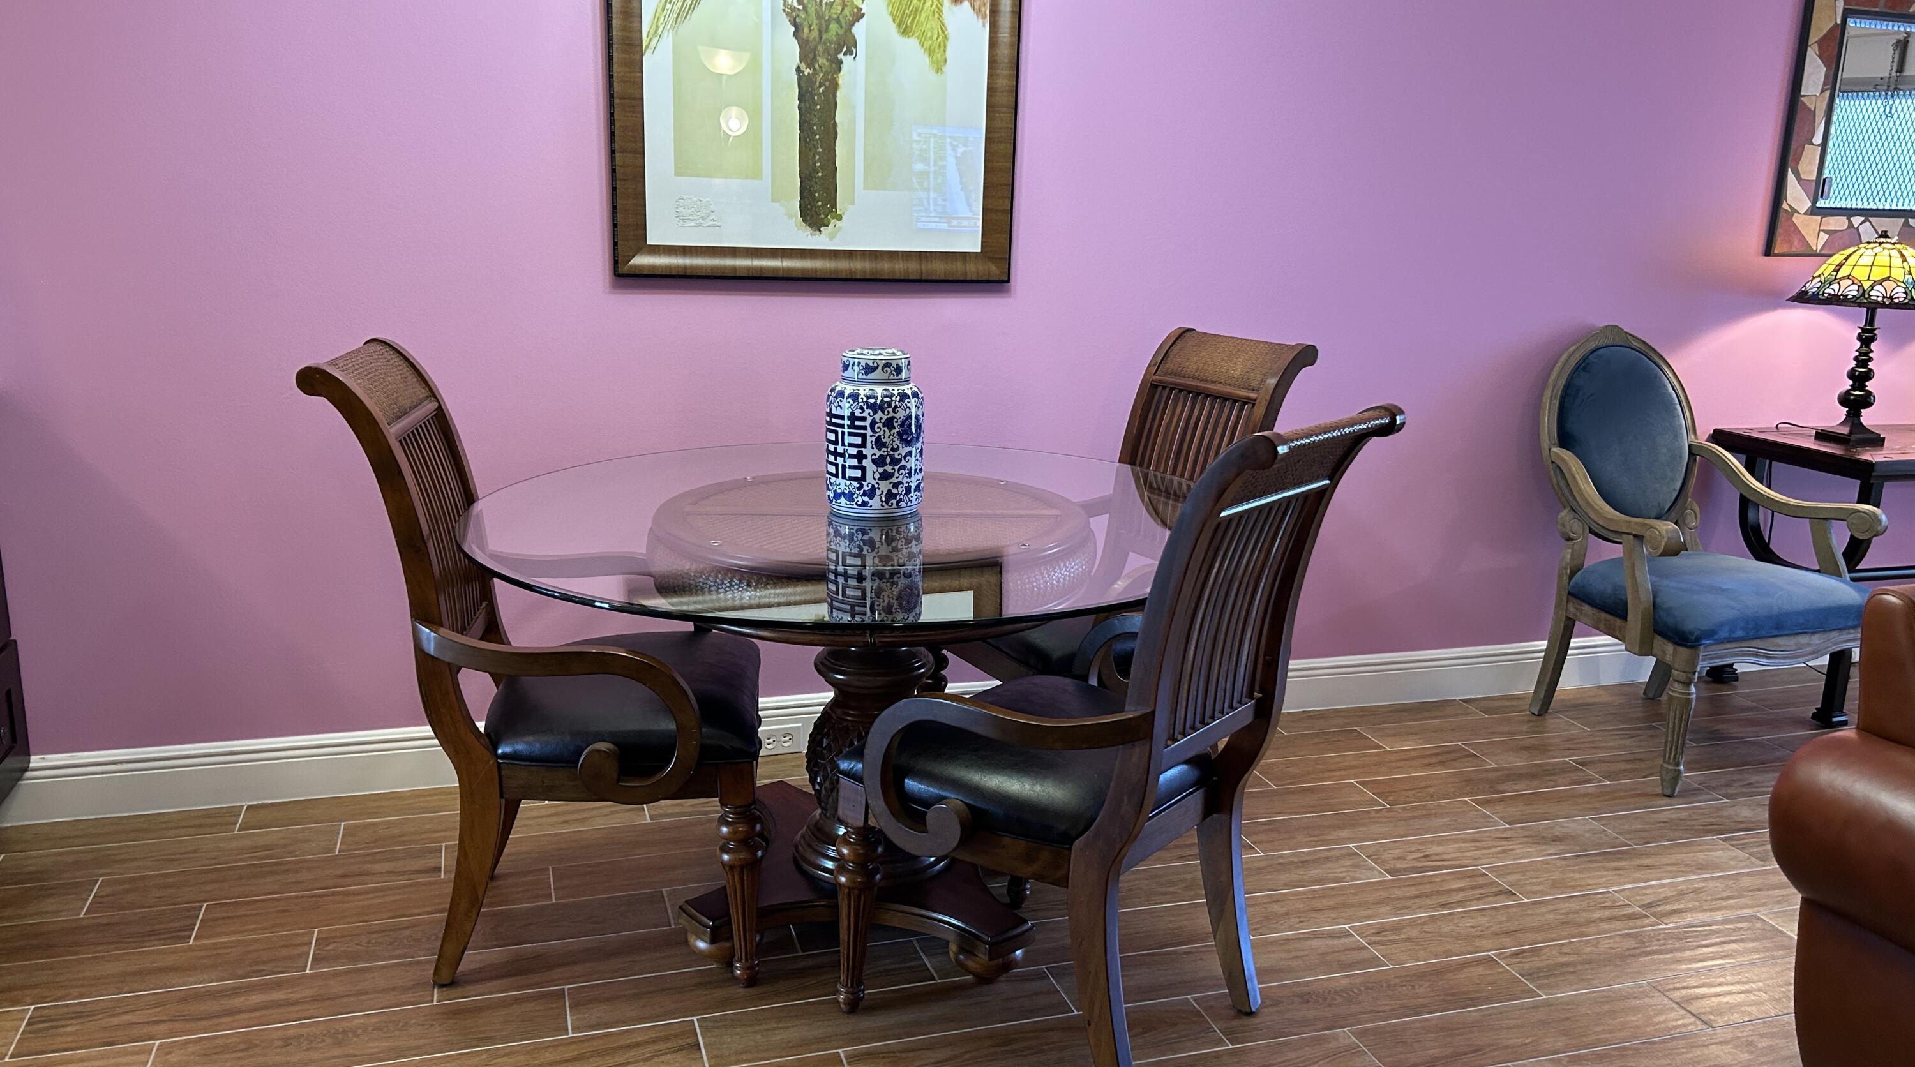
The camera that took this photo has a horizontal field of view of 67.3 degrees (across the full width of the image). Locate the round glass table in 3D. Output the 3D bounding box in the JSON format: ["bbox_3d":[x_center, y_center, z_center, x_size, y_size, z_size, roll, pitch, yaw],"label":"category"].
[{"bbox_3d":[-0.172,0.334,2.612,1.365,0.775,1.365,2,13,0],"label":"round glass table"}]

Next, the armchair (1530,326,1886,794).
[{"bbox_3d":[1.860,0.024,3.647,0.700,1.030,0.665,-3,14,-21],"label":"armchair"}]

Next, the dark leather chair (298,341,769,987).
[{"bbox_3d":[-0.695,0.203,2.514,0.695,1.042,0.575,0,13,-9],"label":"dark leather chair"}]

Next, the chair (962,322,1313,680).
[{"bbox_3d":[0.336,0.093,3.120,0.695,1.042,0.575,-6,15,-30],"label":"chair"}]

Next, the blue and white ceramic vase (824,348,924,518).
[{"bbox_3d":[-0.140,-0.179,2.511,0.176,0.272,0.176,2,13,0],"label":"blue and white ceramic vase"}]

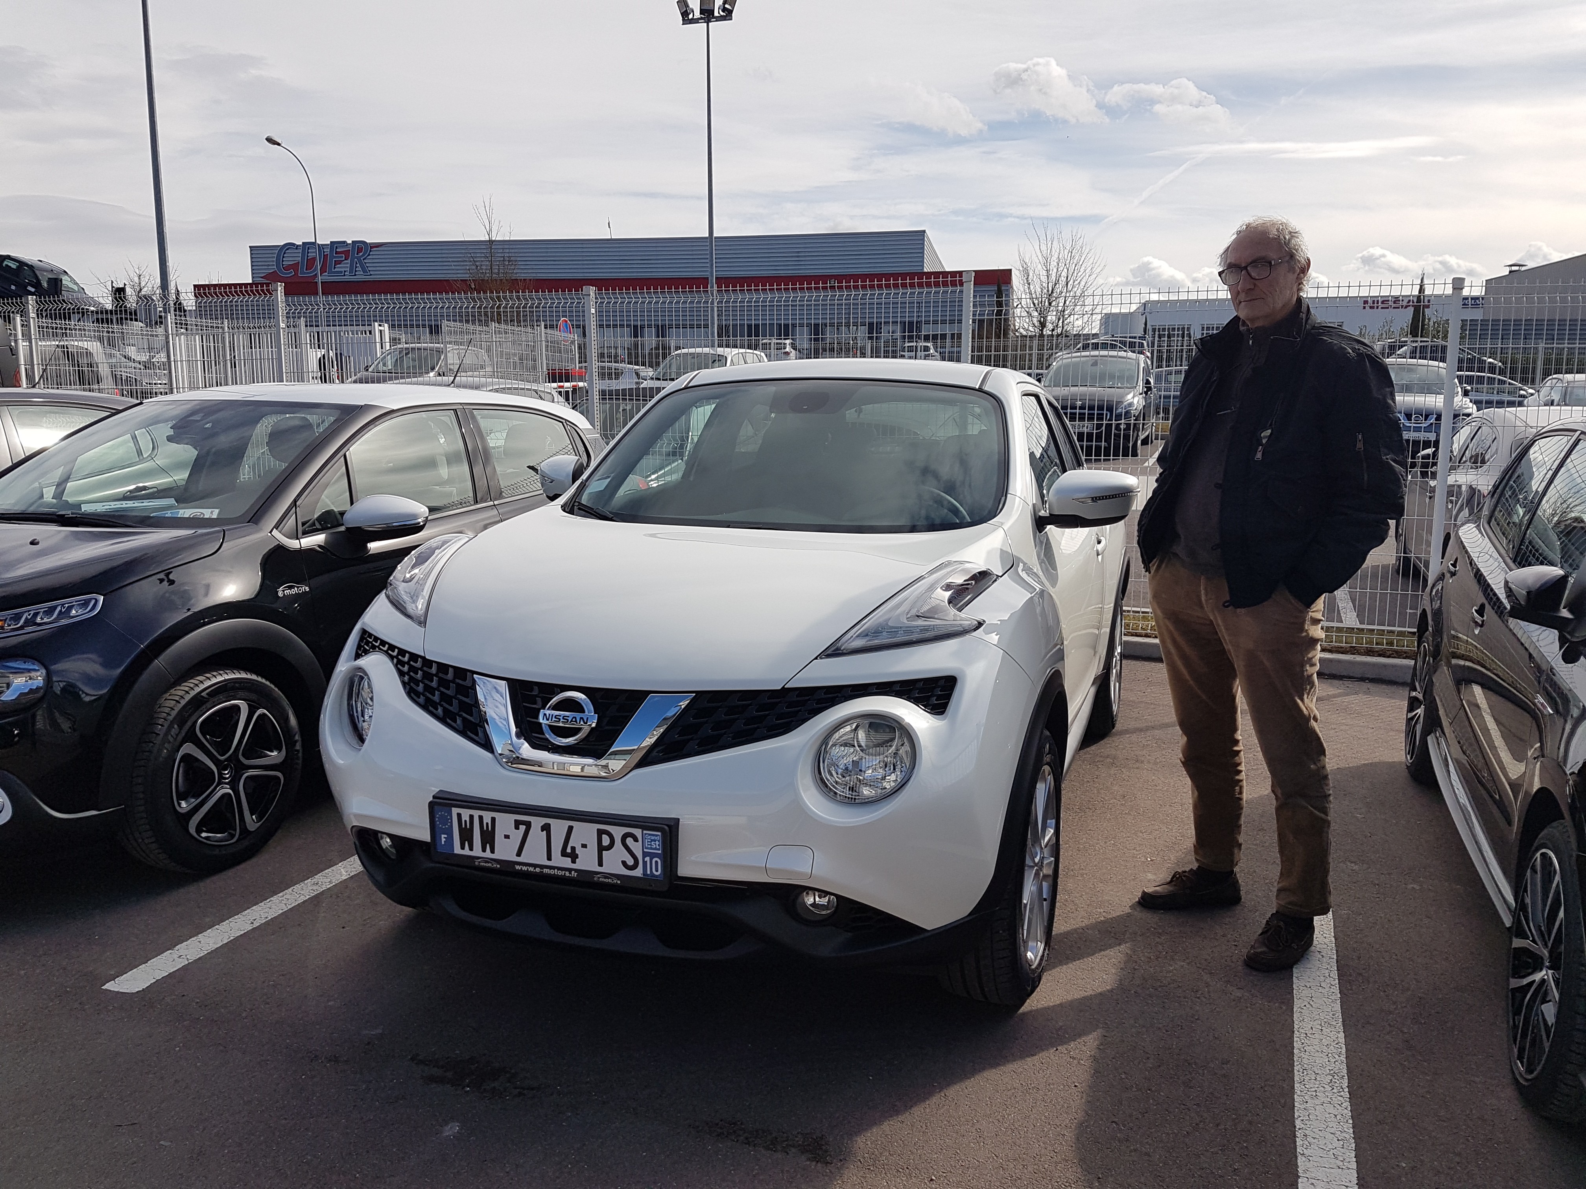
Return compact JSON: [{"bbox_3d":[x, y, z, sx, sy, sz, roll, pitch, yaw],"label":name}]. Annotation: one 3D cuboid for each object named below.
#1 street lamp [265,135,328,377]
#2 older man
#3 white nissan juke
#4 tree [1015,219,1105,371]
[{"bbox_3d":[-13.290,-8.054,32.144,1.500,8.800,0.300,0,9,0],"label":"street lamp"},{"bbox_3d":[1.225,-0.007,3.136,0.450,1.860,0.610,-5,10,-30],"label":"older man"},{"bbox_3d":[0.188,-0.016,4.231,1.840,1.560,4.130,3,9,19],"label":"white nissan juke"},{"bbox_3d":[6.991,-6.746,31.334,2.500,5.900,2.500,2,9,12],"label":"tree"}]

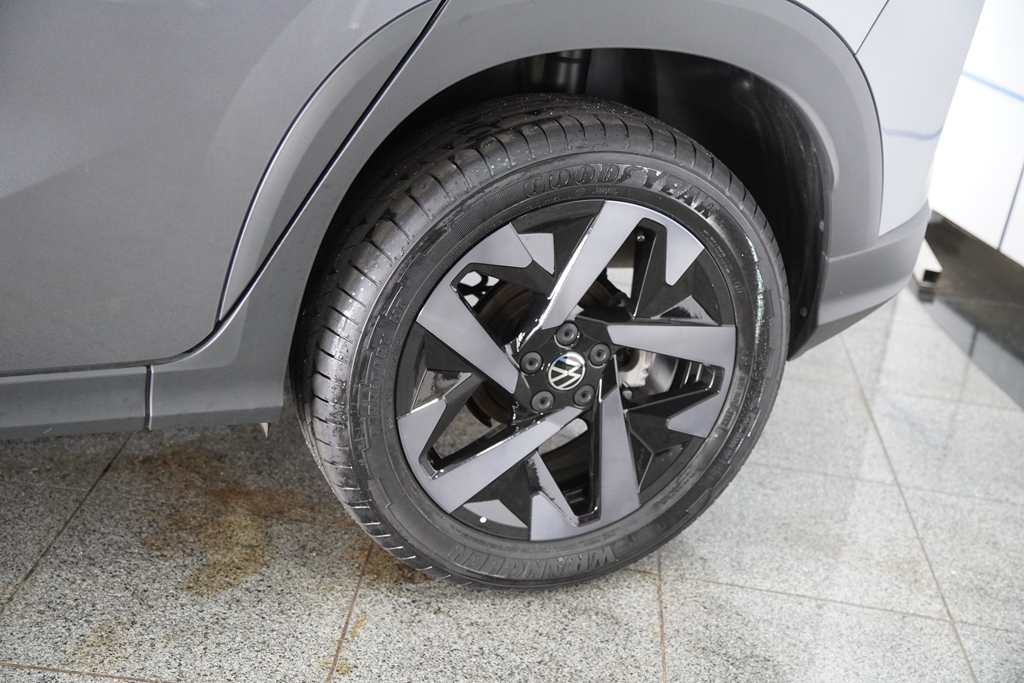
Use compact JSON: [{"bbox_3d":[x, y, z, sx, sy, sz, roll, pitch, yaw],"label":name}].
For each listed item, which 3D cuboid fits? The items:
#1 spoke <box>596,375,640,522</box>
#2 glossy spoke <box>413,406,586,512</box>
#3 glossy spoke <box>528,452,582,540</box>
[{"bbox_3d":[0.141,0.141,1.925,0.067,0.212,0.038,-8,25,-20],"label":"spoke"},{"bbox_3d":[-0.011,0.143,1.863,0.226,0.087,0.040,-28,30,-10],"label":"glossy spoke"},{"bbox_3d":[0.050,0.207,1.917,0.073,0.149,0.042,-19,28,-15],"label":"glossy spoke"}]

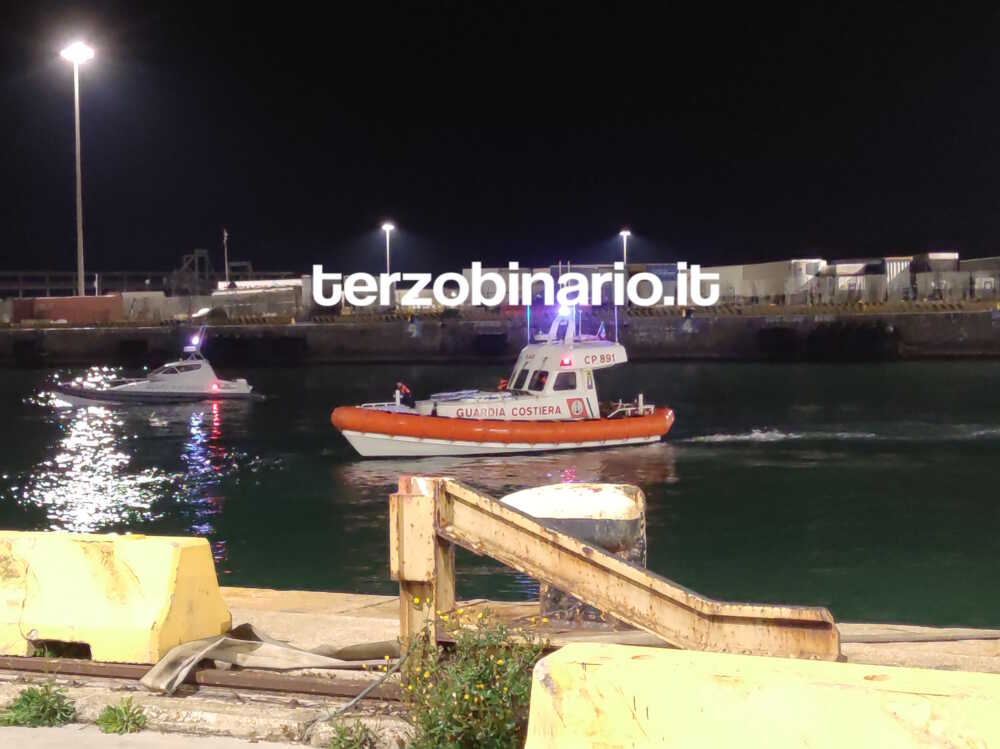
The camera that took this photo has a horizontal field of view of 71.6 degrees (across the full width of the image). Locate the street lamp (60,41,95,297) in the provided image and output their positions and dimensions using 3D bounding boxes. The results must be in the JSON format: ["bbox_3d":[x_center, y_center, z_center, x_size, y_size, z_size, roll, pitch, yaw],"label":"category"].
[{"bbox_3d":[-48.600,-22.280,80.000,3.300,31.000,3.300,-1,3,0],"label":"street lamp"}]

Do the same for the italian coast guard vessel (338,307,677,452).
[{"bbox_3d":[0.040,-0.020,25.100,12.000,5.100,4.000,-2,4,-20],"label":"italian coast guard vessel"}]

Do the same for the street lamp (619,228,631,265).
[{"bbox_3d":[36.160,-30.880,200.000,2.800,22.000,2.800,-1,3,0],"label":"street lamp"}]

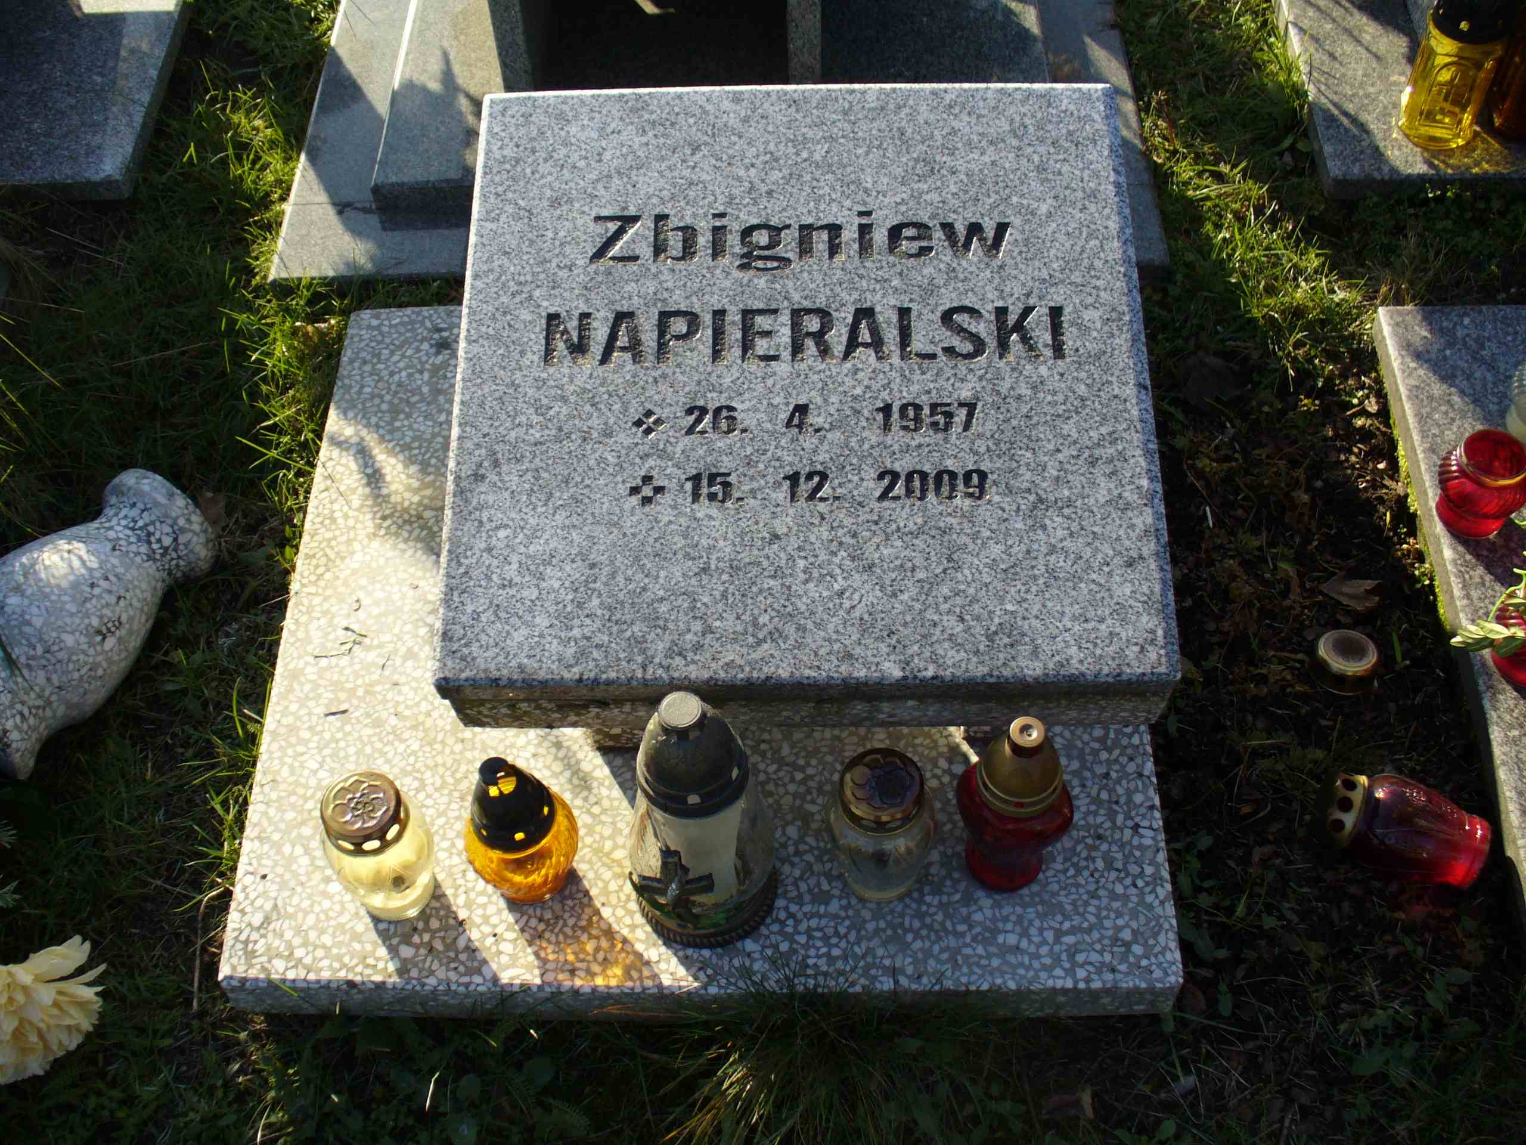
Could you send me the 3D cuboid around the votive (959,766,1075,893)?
[{"bbox_3d":[0.188,0.185,1.240,0.089,0.138,0.078,15,58,11],"label":"votive"}]

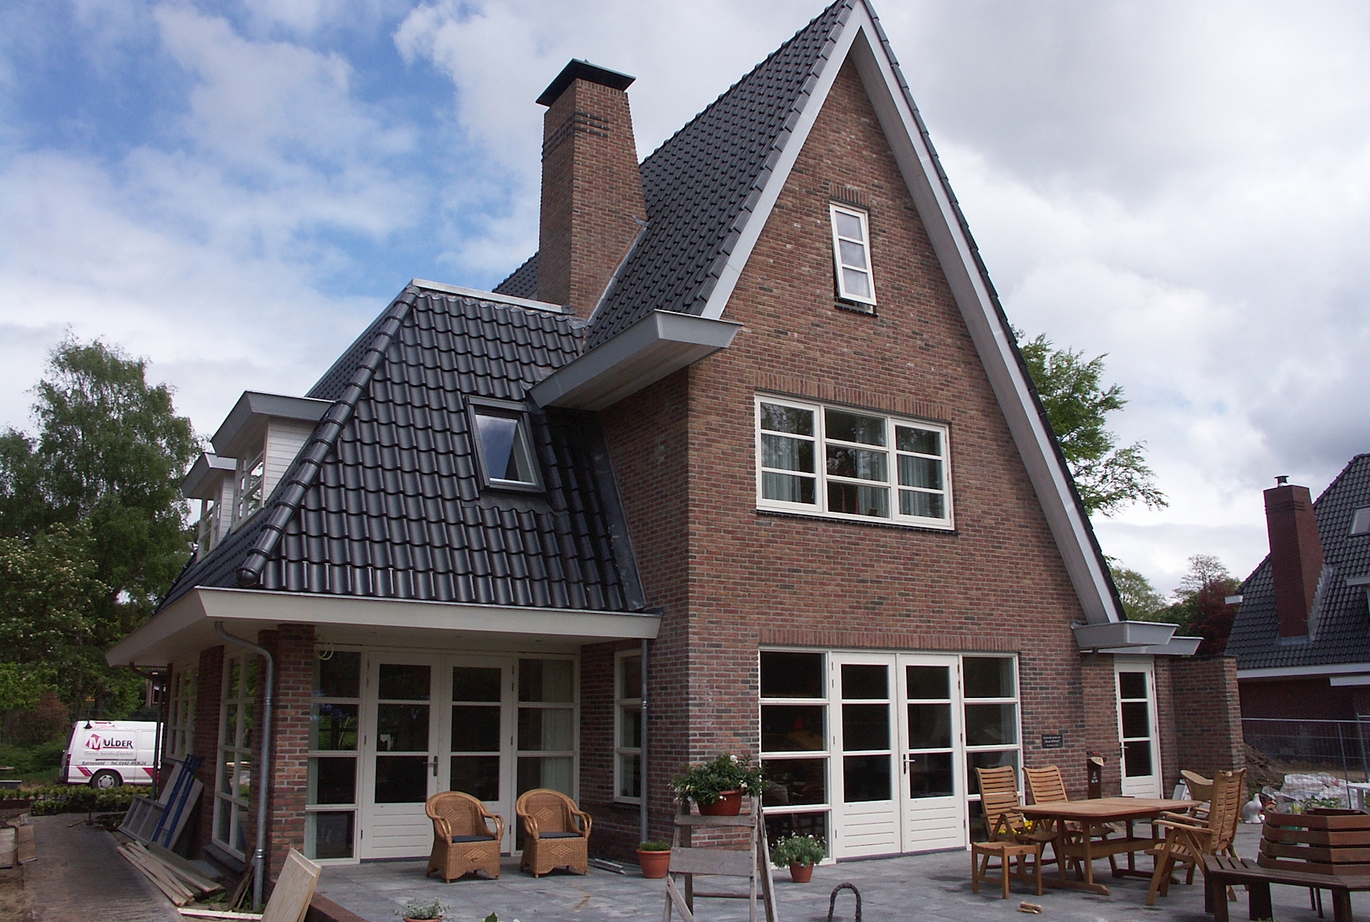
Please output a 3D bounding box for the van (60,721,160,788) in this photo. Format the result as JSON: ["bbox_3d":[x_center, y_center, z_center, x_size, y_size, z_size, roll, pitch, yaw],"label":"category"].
[{"bbox_3d":[-14.843,8.302,31.199,4.700,1.910,1.850,7,-15,-29],"label":"van"}]

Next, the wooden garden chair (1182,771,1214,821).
[{"bbox_3d":[5.169,3.703,11.374,0.780,1.060,0.580,10,-16,-38],"label":"wooden garden chair"}]

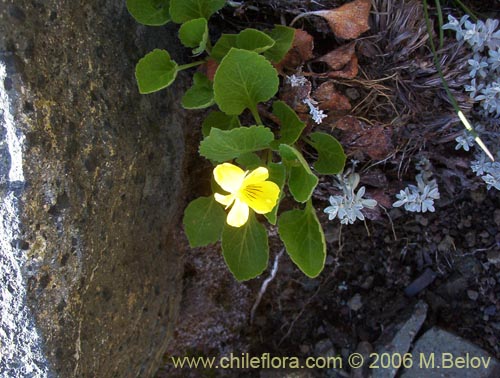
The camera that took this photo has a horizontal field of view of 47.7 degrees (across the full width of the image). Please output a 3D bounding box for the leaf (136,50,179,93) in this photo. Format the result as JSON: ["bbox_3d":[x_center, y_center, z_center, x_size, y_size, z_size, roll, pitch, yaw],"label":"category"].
[{"bbox_3d":[-0.060,-0.074,0.360,0.031,0.009,0.028,-35,79,-15],"label":"leaf"}]

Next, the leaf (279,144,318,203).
[{"bbox_3d":[0.031,-0.010,0.360,0.023,0.014,0.039,-19,102,-8],"label":"leaf"}]

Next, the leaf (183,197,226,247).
[{"bbox_3d":[-0.025,0.018,0.318,0.025,0.007,0.030,15,77,10],"label":"leaf"}]

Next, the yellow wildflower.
[{"bbox_3d":[-0.002,0.003,0.295,0.035,0.017,0.033,-1,96,-15],"label":"yellow wildflower"}]

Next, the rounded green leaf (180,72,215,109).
[{"bbox_3d":[-0.034,-0.065,0.375,0.030,0.012,0.025,-32,68,-22],"label":"rounded green leaf"}]

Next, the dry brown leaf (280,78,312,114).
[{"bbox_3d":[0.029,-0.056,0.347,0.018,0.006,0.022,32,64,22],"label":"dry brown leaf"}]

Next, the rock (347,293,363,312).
[{"bbox_3d":[0.076,0.082,0.410,0.012,0.010,0.015,0,63,0],"label":"rock"}]

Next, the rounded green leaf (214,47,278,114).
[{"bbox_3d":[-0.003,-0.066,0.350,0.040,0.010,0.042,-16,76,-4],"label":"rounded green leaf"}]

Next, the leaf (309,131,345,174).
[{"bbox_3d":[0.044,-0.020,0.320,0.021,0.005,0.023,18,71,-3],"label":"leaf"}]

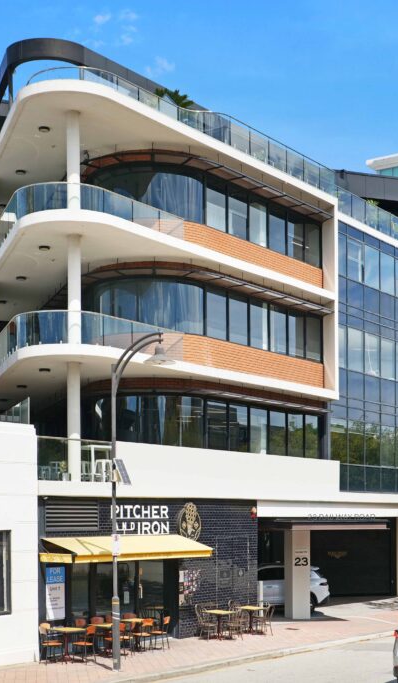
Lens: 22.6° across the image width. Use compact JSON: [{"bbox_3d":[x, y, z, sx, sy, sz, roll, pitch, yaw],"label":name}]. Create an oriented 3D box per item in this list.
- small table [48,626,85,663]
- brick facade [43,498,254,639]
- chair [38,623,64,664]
[{"bbox_3d":[-3.237,7.511,24.600,0.680,0.750,0.680,-3,-6,39],"label":"small table"},{"bbox_3d":[-1.094,6.495,28.444,0.400,4.100,9.313,-6,-10,38],"label":"brick facade"},{"bbox_3d":[-3.341,6.801,22.400,0.520,0.880,0.460,6,-10,-37],"label":"chair"}]

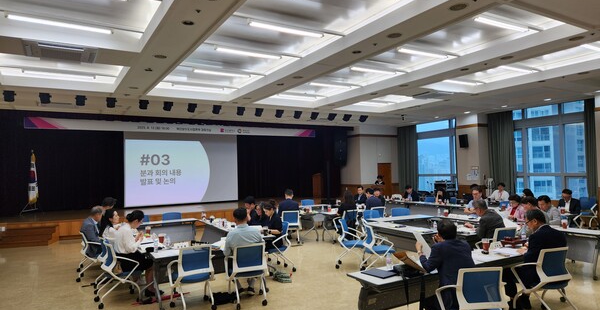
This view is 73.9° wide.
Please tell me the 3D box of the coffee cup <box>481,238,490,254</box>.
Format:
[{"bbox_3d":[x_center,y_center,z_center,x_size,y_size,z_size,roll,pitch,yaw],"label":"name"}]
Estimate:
[{"bbox_3d":[2.241,1.104,4.811,0.095,0.150,0.095,-1,-3,0],"label":"coffee cup"}]

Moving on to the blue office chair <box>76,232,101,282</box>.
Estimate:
[{"bbox_3d":[-3.507,1.707,6.906,0.560,0.830,0.580,0,-3,-26],"label":"blue office chair"}]

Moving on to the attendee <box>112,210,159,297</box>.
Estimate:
[{"bbox_3d":[-2.357,1.438,5.735,0.820,1.250,0.500,0,-3,-31],"label":"attendee"}]

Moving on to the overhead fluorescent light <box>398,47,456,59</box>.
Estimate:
[{"bbox_3d":[2.324,-1.889,7.449,1.260,0.080,0.110,0,-3,-31],"label":"overhead fluorescent light"}]

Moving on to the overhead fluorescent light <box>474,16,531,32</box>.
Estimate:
[{"bbox_3d":[3.069,-1.972,6.042,1.260,0.080,0.110,0,-3,-31],"label":"overhead fluorescent light"}]

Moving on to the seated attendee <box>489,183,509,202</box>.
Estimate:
[{"bbox_3d":[5.695,1.439,11.259,0.540,1.280,0.750,-4,-3,38],"label":"seated attendee"}]

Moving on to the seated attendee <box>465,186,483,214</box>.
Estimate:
[{"bbox_3d":[3.711,1.384,8.550,0.800,1.320,0.500,1,-3,-38],"label":"seated attendee"}]

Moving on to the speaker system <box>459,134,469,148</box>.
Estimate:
[{"bbox_3d":[5.627,-0.441,13.723,0.220,0.440,0.270,-9,2,-31],"label":"speaker system"}]

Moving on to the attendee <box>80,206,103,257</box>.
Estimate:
[{"bbox_3d":[-3.398,1.507,6.960,0.800,1.230,0.500,0,-3,-29],"label":"attendee"}]

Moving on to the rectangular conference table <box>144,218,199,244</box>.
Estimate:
[{"bbox_3d":[-3.010,1.848,8.677,1.500,0.720,0.470,0,-3,-31],"label":"rectangular conference table"}]

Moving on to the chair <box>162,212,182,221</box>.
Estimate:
[{"bbox_3d":[-2.992,1.825,9.638,0.580,0.830,0.560,1,-3,-39],"label":"chair"}]

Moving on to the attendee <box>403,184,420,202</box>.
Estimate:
[{"bbox_3d":[3.511,1.561,12.487,0.750,1.200,0.500,1,-3,-41],"label":"attendee"}]

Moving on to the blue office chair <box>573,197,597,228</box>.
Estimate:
[{"bbox_3d":[7.489,1.587,10.699,0.600,0.850,0.600,1,-3,-42],"label":"blue office chair"}]

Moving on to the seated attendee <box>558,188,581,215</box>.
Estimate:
[{"bbox_3d":[5.867,1.355,8.623,0.750,1.200,0.520,0,-3,-39],"label":"seated attendee"}]

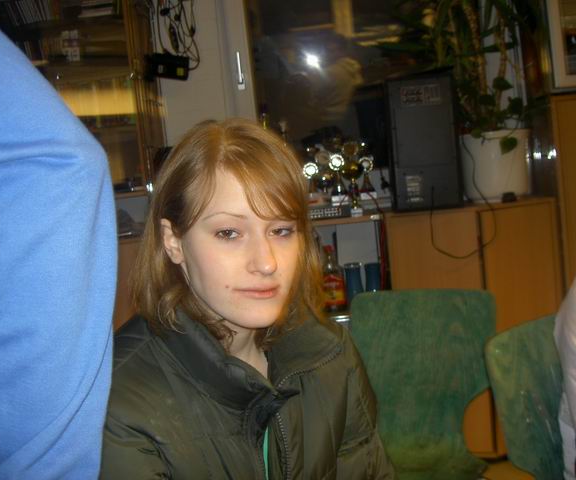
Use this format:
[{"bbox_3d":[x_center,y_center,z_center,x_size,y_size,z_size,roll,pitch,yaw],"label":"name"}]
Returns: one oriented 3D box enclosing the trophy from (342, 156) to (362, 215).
[{"bbox_3d":[0.239,-0.204,2.690,0.073,0.211,0.070,-5,6,5],"label":"trophy"}]

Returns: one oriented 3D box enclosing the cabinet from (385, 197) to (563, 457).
[{"bbox_3d":[0.724,0.327,2.859,0.616,0.950,0.400,-5,6,5],"label":"cabinet"}]

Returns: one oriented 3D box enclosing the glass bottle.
[{"bbox_3d":[0.176,0.146,2.762,0.088,0.257,0.080,-5,6,5],"label":"glass bottle"}]

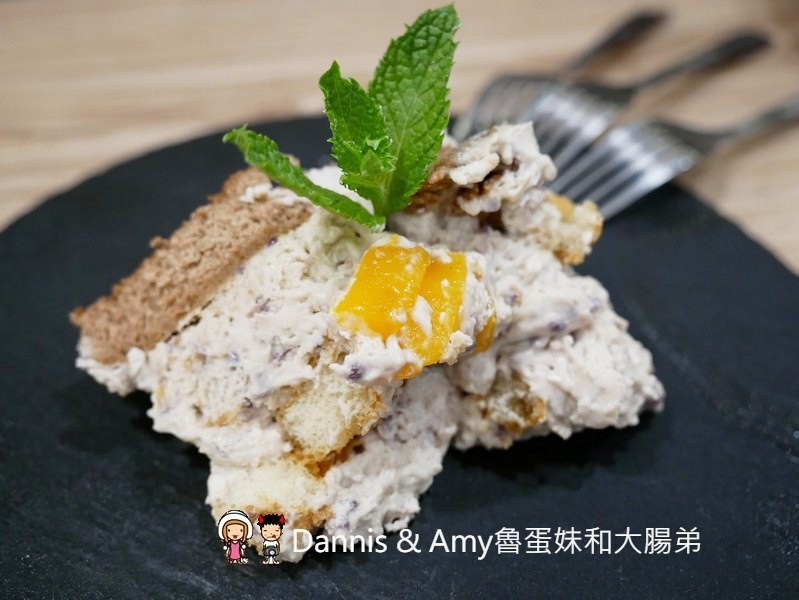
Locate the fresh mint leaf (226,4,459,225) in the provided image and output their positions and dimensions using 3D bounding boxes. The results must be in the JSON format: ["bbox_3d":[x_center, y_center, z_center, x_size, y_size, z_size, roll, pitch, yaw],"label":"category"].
[{"bbox_3d":[-0.012,-0.039,0.186,0.050,0.043,0.028,0,41,0],"label":"fresh mint leaf"}]

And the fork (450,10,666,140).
[{"bbox_3d":[0.074,-0.091,0.352,0.022,0.018,0.132,29,49,29],"label":"fork"}]

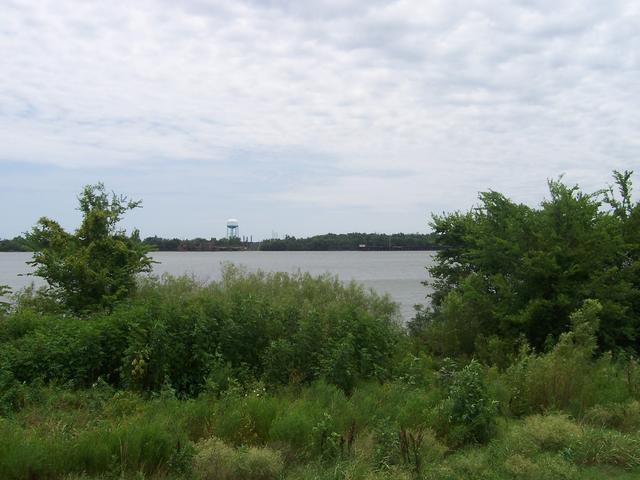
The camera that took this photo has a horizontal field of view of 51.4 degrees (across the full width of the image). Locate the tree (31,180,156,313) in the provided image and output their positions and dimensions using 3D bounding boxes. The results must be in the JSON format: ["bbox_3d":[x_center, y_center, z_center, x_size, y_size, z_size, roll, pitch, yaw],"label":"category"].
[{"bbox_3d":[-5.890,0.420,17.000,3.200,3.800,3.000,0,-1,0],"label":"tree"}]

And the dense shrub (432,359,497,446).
[{"bbox_3d":[1.820,2.030,8.400,0.800,1.050,0.800,0,-1,0],"label":"dense shrub"}]

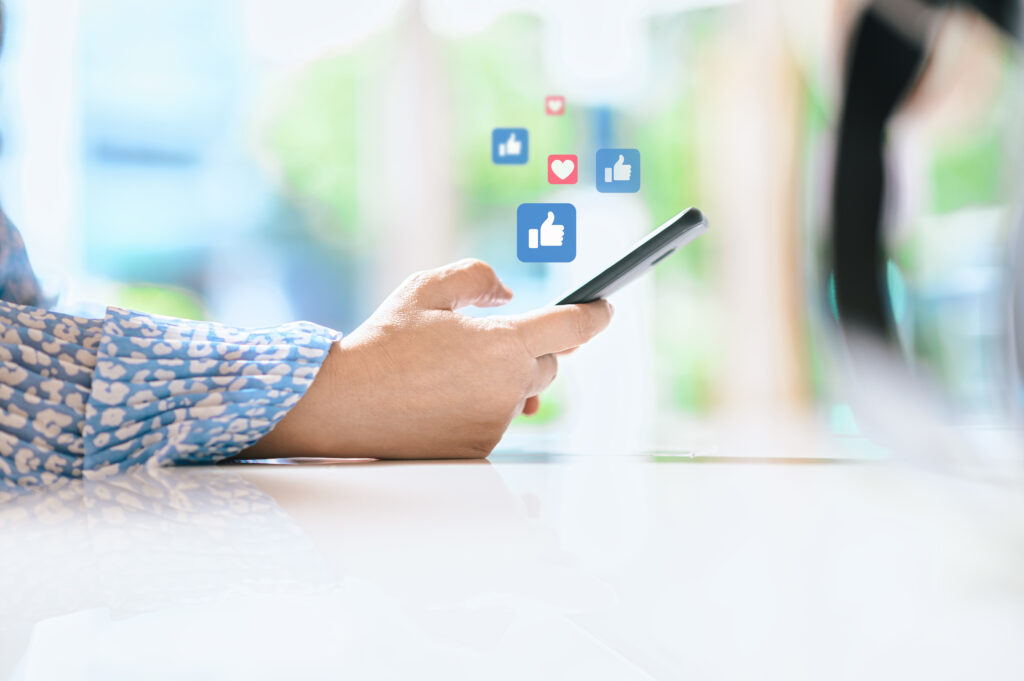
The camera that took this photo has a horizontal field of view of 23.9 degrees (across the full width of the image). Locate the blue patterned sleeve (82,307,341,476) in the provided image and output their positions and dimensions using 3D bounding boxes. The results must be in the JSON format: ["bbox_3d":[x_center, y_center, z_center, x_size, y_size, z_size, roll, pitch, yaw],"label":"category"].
[{"bbox_3d":[-0.141,0.022,1.135,0.121,0.075,0.083,0,3,0],"label":"blue patterned sleeve"}]

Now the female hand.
[{"bbox_3d":[-0.038,0.008,1.120,0.155,0.090,0.085,0,1,-18],"label":"female hand"}]

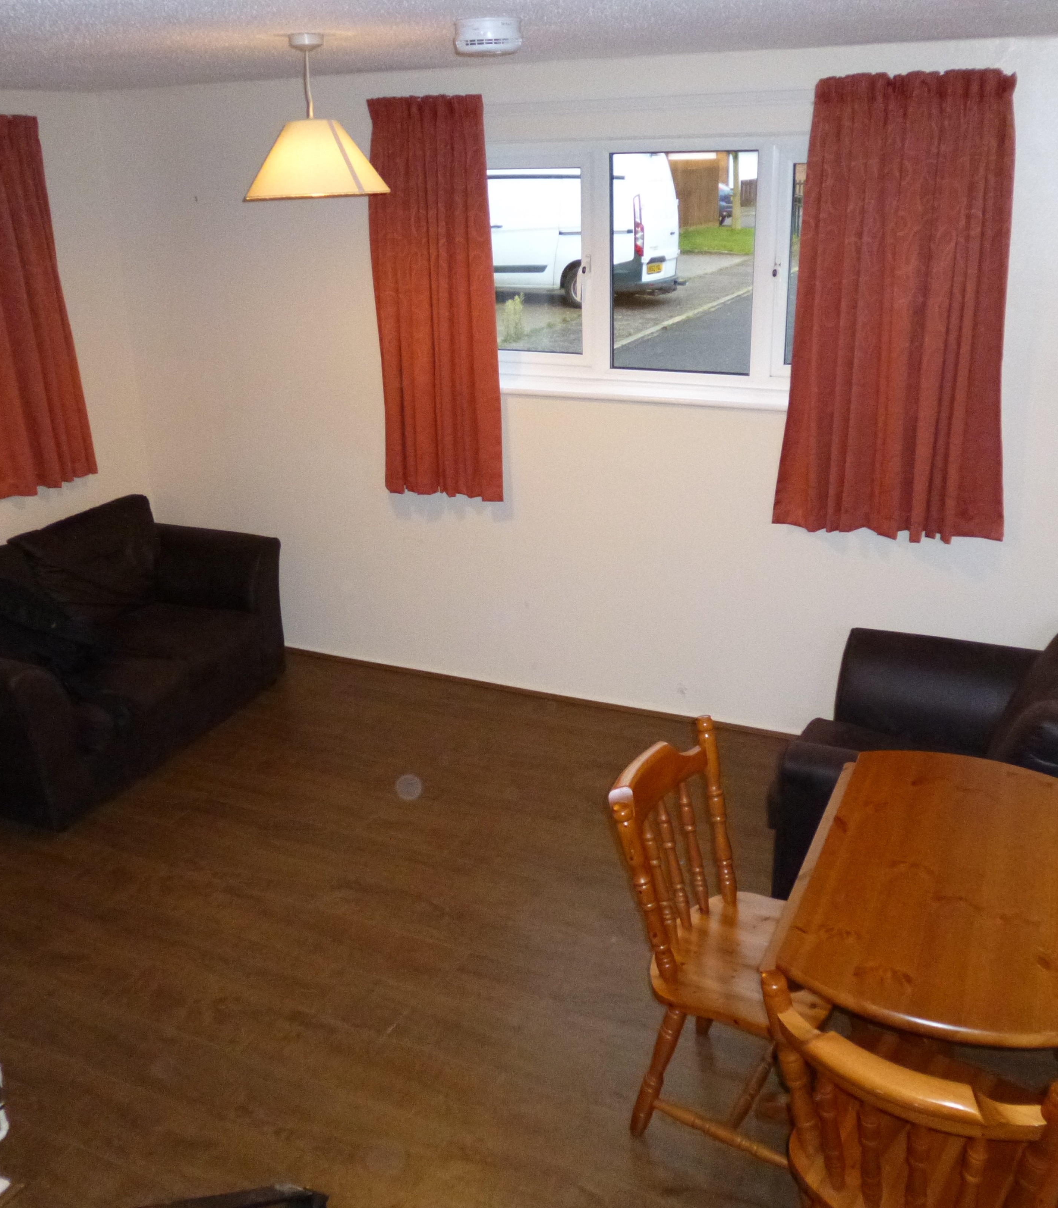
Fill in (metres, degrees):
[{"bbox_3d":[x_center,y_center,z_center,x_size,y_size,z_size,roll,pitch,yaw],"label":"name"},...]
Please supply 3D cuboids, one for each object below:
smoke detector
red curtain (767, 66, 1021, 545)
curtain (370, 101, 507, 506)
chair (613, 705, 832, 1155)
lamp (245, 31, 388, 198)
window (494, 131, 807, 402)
[{"bbox_3d":[-0.091,-1.280,2.627,0.147,0.065,0.147,-1,21,0],"label":"smoke detector"},{"bbox_3d":[1.185,-0.891,3.718,0.735,1.455,0.130,8,23,23],"label":"red curtain"},{"bbox_3d":[-0.350,-1.103,4.386,0.530,1.475,0.120,8,23,23],"label":"curtain"},{"bbox_3d":[0.490,0.778,2.585,0.465,0.906,0.440,12,25,30],"label":"chair"},{"bbox_3d":[-0.538,-1.214,2.913,0.360,0.375,0.360,-1,21,0],"label":"lamp"},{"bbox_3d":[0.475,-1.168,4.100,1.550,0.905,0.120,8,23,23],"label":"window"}]

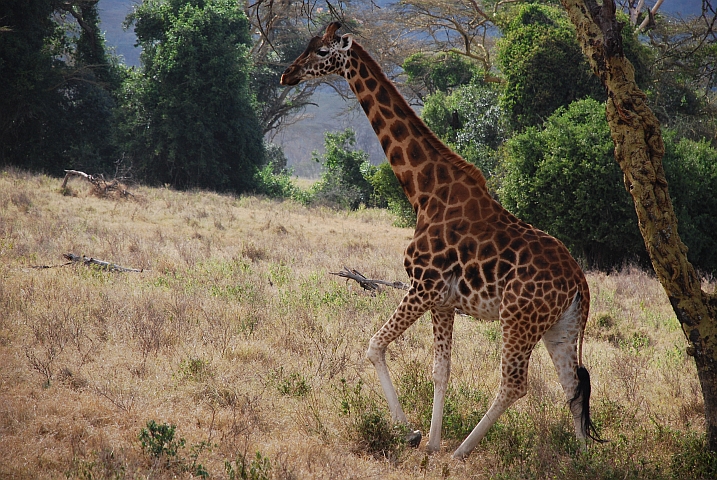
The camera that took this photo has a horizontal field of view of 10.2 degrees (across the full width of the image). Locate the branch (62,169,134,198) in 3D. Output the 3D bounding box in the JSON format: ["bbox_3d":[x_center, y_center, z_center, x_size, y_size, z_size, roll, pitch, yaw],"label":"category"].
[{"bbox_3d":[-5.680,-1.234,88.000,1.600,0.660,0.800,0,0,0],"label":"branch"}]

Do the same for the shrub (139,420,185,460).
[{"bbox_3d":[-2.054,2.091,42.000,0.480,0.420,0.450,0,0,0],"label":"shrub"}]

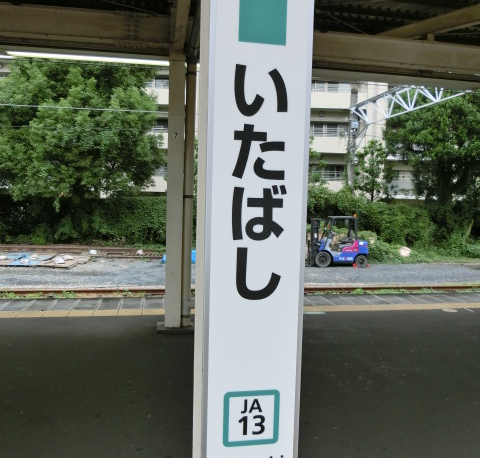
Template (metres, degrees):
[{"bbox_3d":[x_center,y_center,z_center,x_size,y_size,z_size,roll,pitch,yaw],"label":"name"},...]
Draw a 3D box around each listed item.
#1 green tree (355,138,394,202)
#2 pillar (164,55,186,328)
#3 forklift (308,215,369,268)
[{"bbox_3d":[7.660,-3.152,26.654,2.200,4.200,2.200,1,4,-10],"label":"green tree"},{"bbox_3d":[-0.742,-0.397,5.289,0.183,3.050,0.190,1,4,-10],"label":"pillar"},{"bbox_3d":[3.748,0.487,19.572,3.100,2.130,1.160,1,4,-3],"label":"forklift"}]

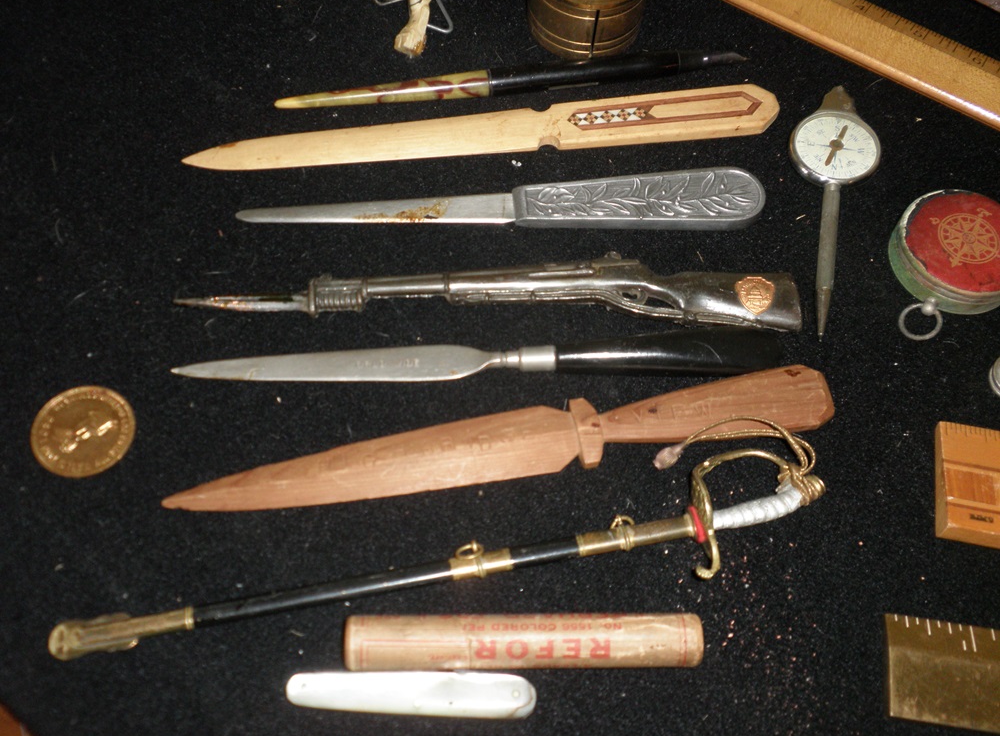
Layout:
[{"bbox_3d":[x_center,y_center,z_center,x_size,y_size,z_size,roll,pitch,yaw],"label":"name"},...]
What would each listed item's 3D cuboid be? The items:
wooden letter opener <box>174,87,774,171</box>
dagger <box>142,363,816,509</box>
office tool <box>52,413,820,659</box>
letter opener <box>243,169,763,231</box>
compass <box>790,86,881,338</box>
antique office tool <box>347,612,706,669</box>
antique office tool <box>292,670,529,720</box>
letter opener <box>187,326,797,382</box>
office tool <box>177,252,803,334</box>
[{"bbox_3d":[-0.004,-0.089,0.403,0.227,0.006,0.020,-6,61,-6],"label":"wooden letter opener"},{"bbox_3d":[0.003,0.024,0.338,0.215,0.010,0.022,-9,62,-7],"label":"dagger"},{"bbox_3d":[-0.014,0.053,0.320,0.236,0.012,0.049,-10,62,-8],"label":"office tool"},{"bbox_3d":[0.002,-0.059,0.386,0.192,0.007,0.026,-3,61,-4],"label":"letter opener"},{"bbox_3d":[0.120,-0.059,0.388,0.033,0.011,0.118,11,61,4],"label":"compass"},{"bbox_3d":[0.007,0.078,0.306,0.102,0.015,0.015,0,61,-2],"label":"antique office tool"},{"bbox_3d":[-0.025,0.092,0.301,0.070,0.007,0.011,2,61,-1],"label":"antique office tool"},{"bbox_3d":[-0.006,-0.003,0.353,0.203,0.009,0.016,-2,61,-3],"label":"letter opener"},{"bbox_3d":[-0.003,-0.027,0.367,0.215,0.009,0.029,0,61,-2],"label":"office tool"}]

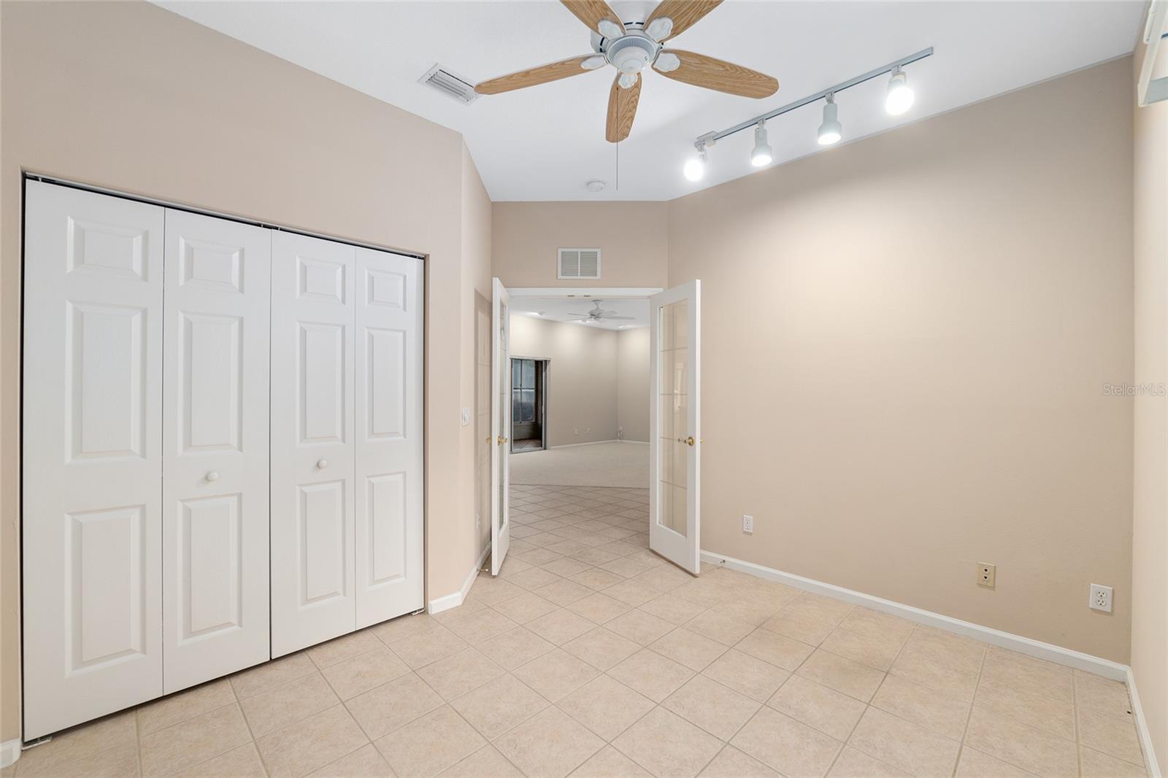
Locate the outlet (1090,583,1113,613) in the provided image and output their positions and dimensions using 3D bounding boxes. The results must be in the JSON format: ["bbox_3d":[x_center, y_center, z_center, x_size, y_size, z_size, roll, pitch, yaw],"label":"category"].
[{"bbox_3d":[2.398,0.970,2.105,0.069,0.114,0.012,0,0,43],"label":"outlet"}]

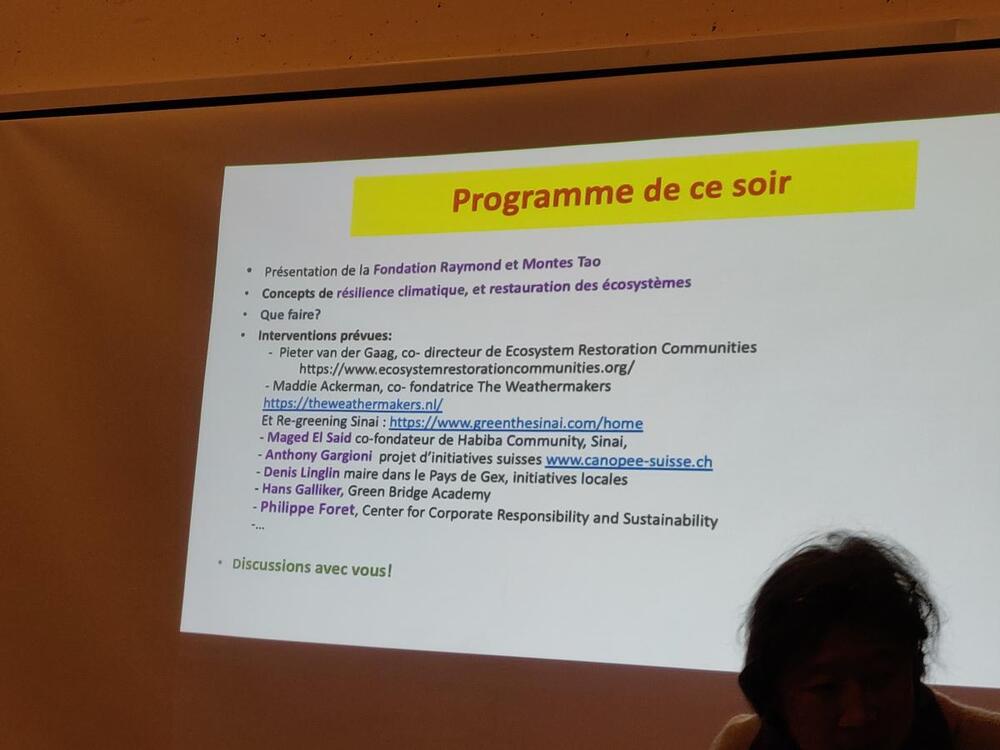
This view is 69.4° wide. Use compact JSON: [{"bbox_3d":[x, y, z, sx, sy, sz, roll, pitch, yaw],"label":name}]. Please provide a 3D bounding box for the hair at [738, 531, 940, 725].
[{"bbox_3d":[0.408,0.305,0.885,0.212,0.225,0.215,7,9,16],"label":"hair"}]

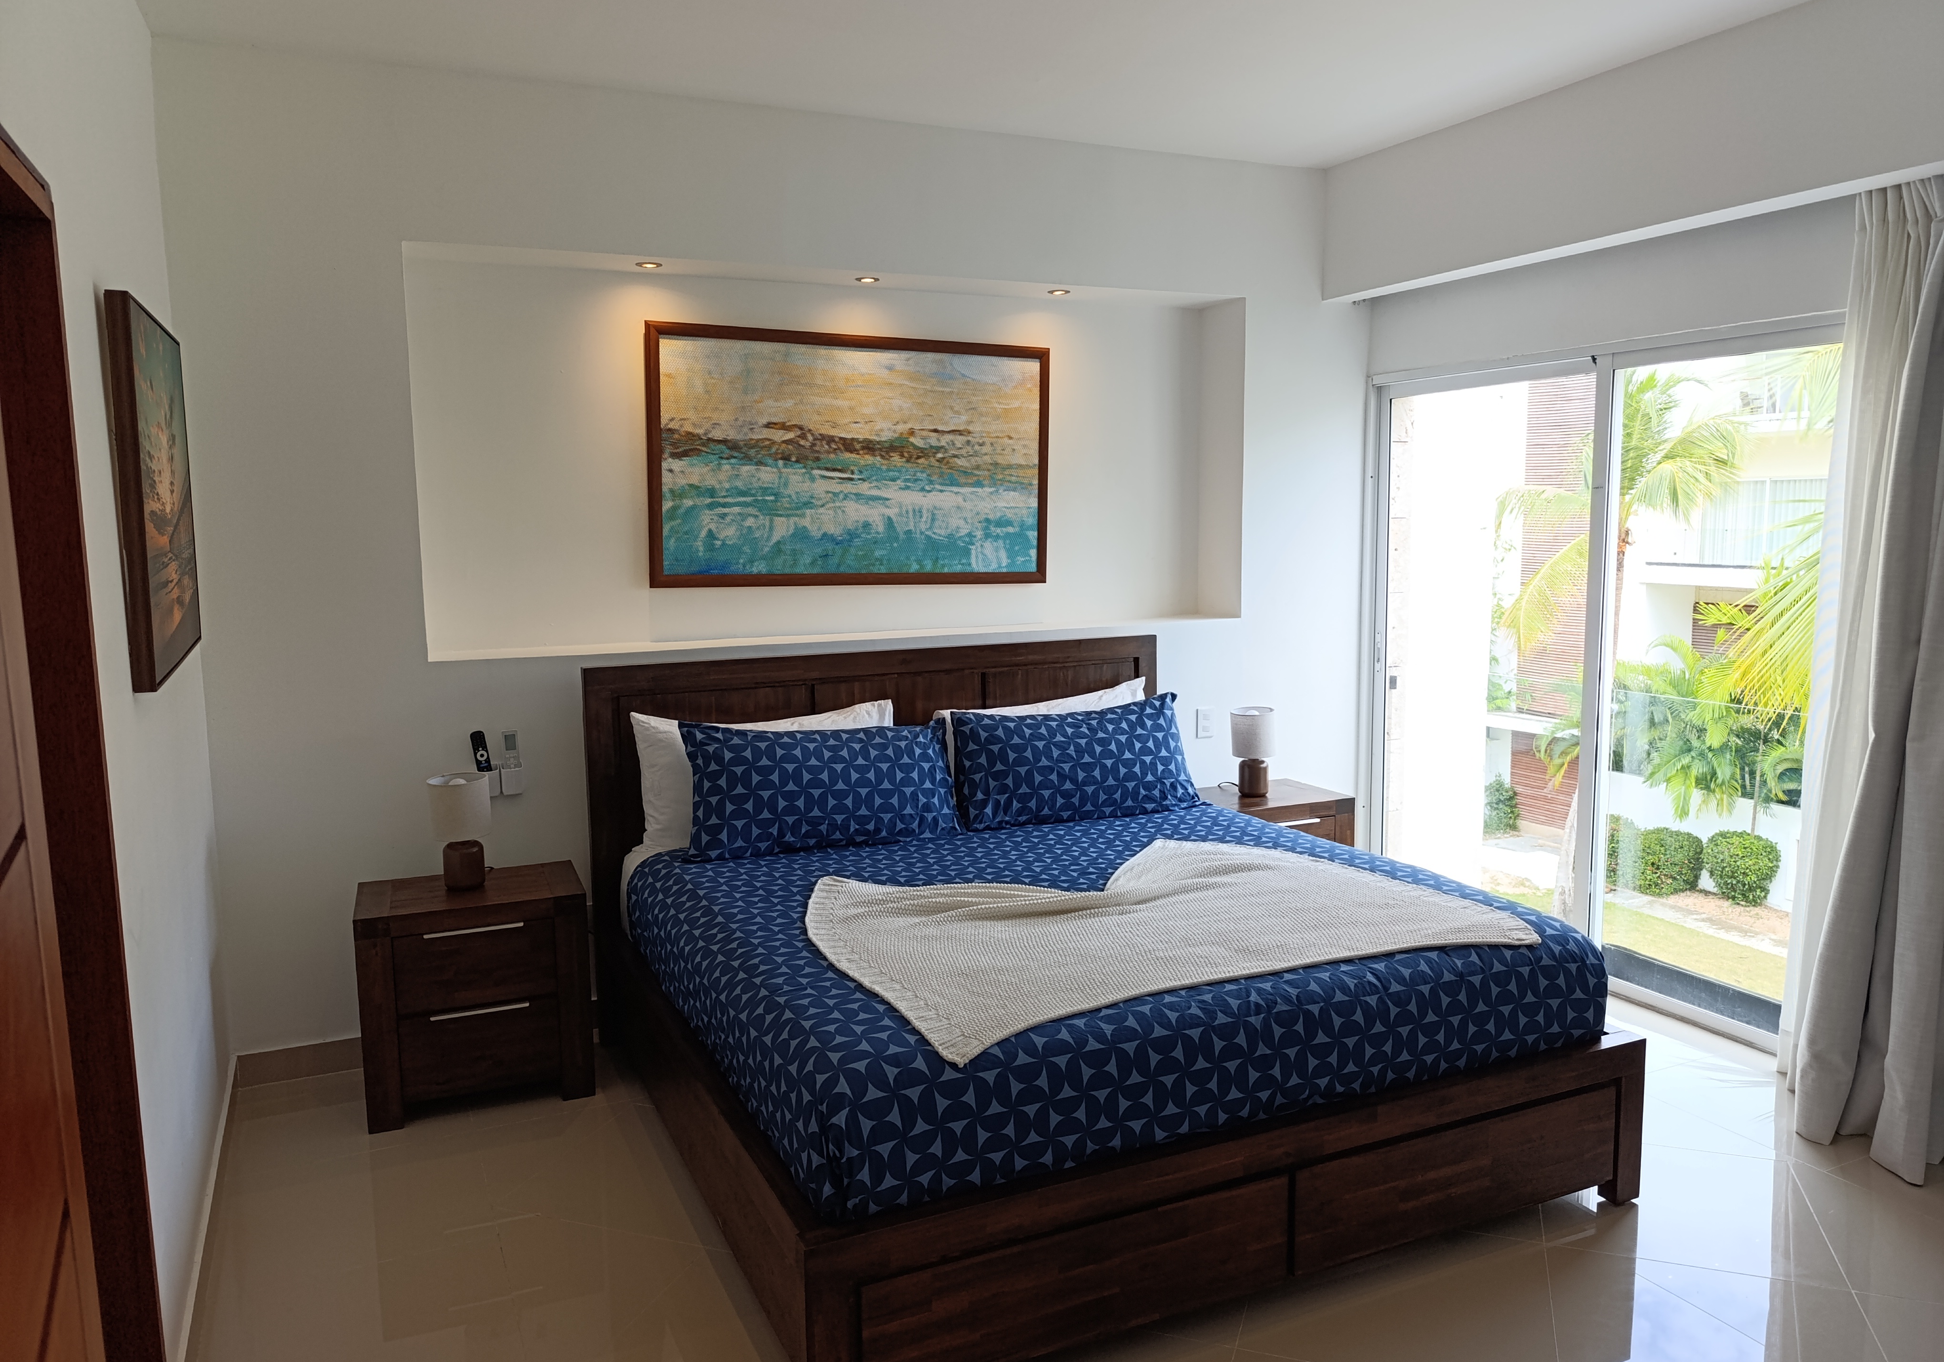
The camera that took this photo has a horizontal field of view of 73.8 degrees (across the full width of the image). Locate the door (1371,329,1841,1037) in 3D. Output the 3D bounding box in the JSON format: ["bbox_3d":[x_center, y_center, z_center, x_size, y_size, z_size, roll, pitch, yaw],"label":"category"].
[{"bbox_3d":[2.159,-0.043,4.537,0.101,2.214,2.150,-4,8,-24],"label":"door"}]

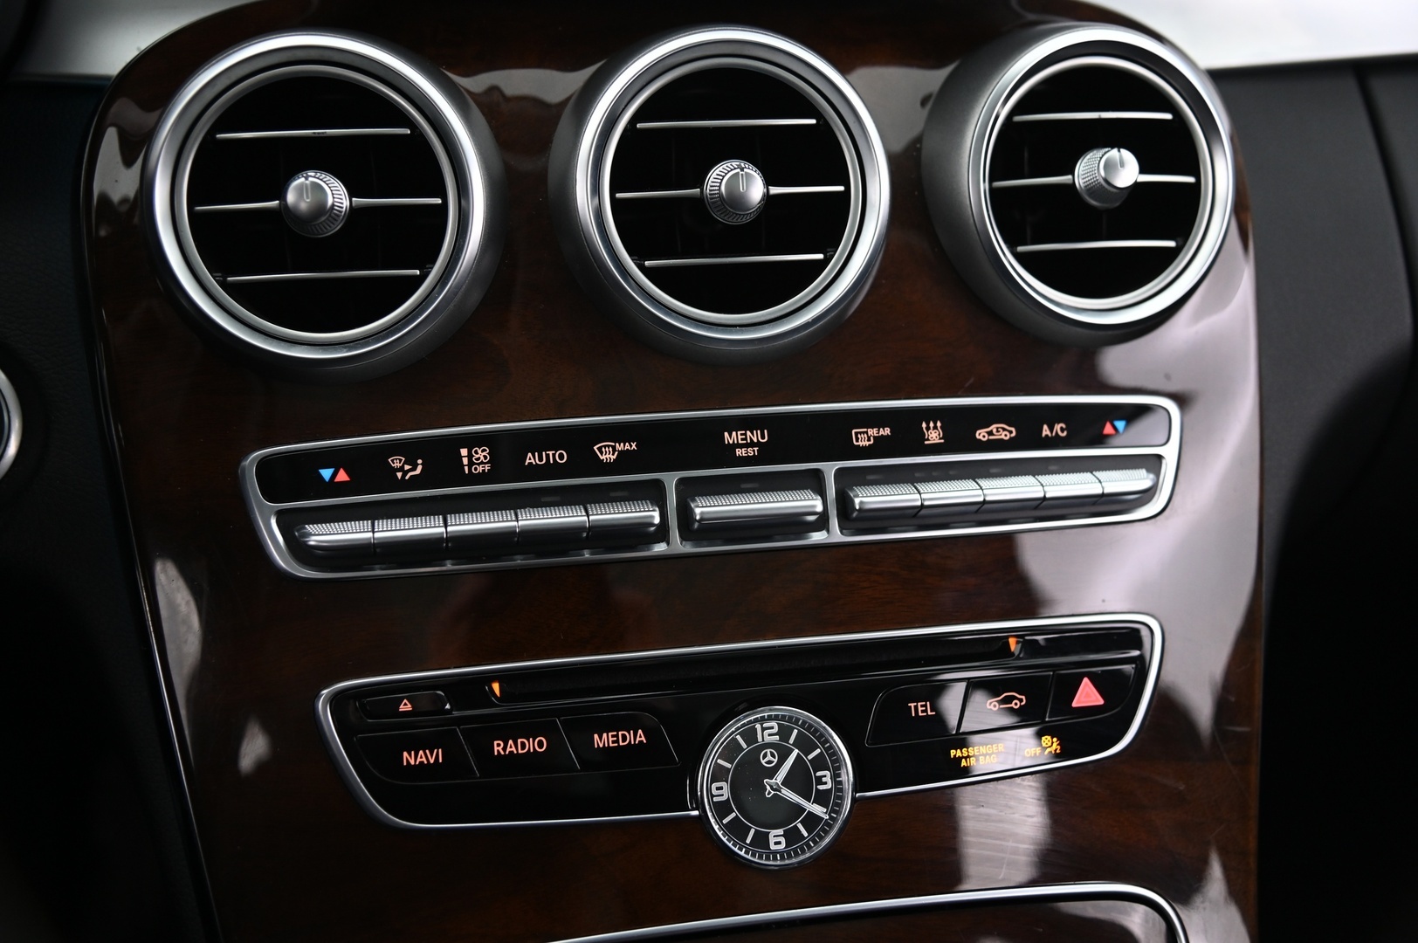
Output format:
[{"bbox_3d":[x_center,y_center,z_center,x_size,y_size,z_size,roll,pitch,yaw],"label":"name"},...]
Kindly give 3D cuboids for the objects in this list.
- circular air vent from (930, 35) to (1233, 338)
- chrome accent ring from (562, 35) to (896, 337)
[{"bbox_3d":[0.100,-0.076,0.414,0.086,0.086,0.029,-5,5,-16],"label":"circular air vent"},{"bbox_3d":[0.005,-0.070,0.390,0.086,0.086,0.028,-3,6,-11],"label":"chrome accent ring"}]

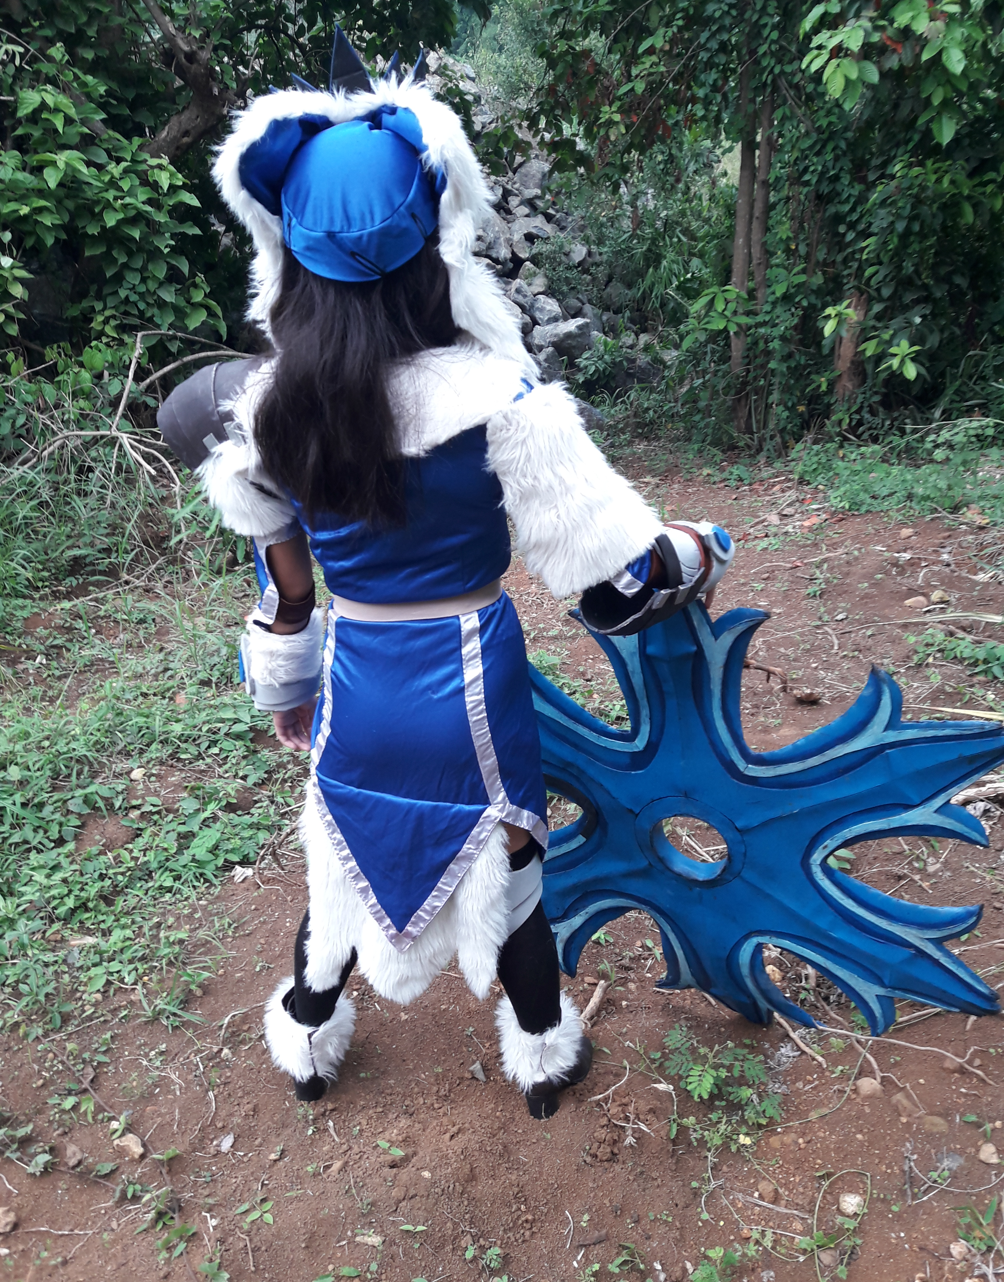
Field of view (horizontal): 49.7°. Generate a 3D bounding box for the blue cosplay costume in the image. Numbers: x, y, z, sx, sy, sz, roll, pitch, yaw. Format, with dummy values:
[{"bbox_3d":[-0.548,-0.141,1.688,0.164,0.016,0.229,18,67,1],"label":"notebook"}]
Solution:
[{"bbox_3d":[-0.065,0.025,1.775,0.800,1.770,0.500,2,23,8],"label":"blue cosplay costume"}]

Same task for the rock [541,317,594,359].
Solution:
[{"bbox_3d":[0.521,-2.437,8.700,0.430,0.320,0.340,-1,23,0],"label":"rock"}]

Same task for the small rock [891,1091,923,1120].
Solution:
[{"bbox_3d":[0.749,0.858,2.000,0.053,0.030,0.042,-1,23,0],"label":"small rock"}]

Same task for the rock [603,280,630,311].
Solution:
[{"bbox_3d":[0.984,-2.969,9.300,0.220,0.230,0.210,-1,23,0],"label":"rock"}]

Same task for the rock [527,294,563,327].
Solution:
[{"bbox_3d":[0.356,-2.747,9.000,0.280,0.250,0.250,-1,23,0],"label":"rock"}]

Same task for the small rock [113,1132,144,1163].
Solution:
[{"bbox_3d":[-0.673,0.912,1.950,0.053,0.032,0.042,-1,23,0],"label":"small rock"}]

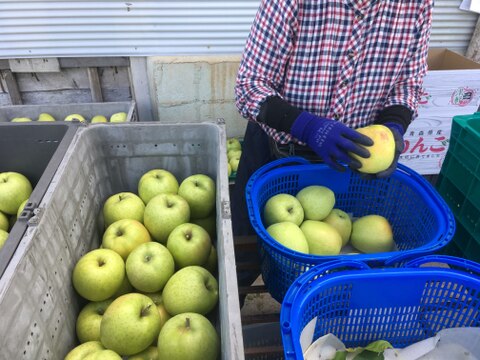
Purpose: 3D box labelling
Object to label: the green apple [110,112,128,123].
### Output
[{"bbox_3d":[-0.535,-0.262,1.780,0.080,0.078,0.080,1,35,0],"label":"green apple"}]

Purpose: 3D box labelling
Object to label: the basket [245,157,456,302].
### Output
[{"bbox_3d":[0.211,0.126,0.876,0.400,0.210,0.318,3,36,3],"label":"basket"}]

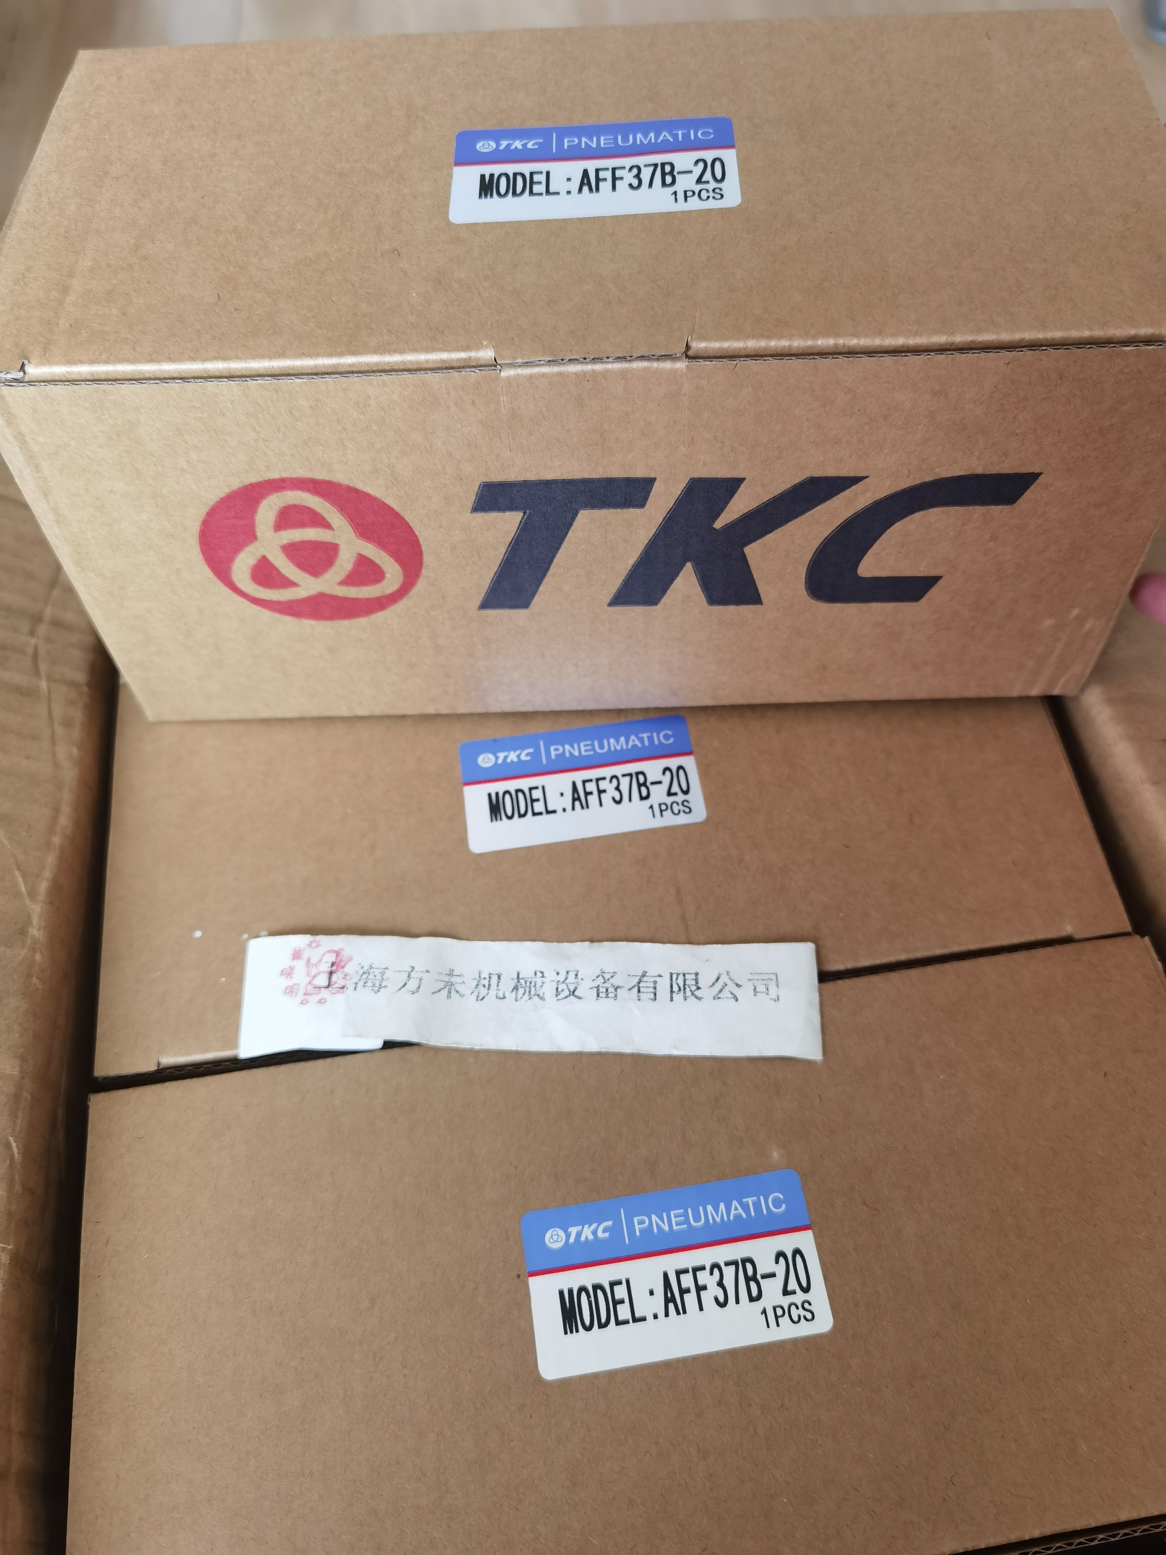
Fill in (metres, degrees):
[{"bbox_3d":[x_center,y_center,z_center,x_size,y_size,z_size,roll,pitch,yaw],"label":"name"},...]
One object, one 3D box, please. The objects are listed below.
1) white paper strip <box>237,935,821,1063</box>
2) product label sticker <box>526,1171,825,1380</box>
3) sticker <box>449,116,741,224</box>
[{"bbox_3d":[-0.019,0.075,0.413,0.200,0.004,0.042,0,60,2],"label":"white paper strip"},{"bbox_3d":[0.028,0.152,0.374,0.090,0.002,0.049,-8,62,-3],"label":"product label sticker"},{"bbox_3d":[0.004,-0.193,0.384,0.090,0.002,0.049,-2,59,2],"label":"sticker"}]

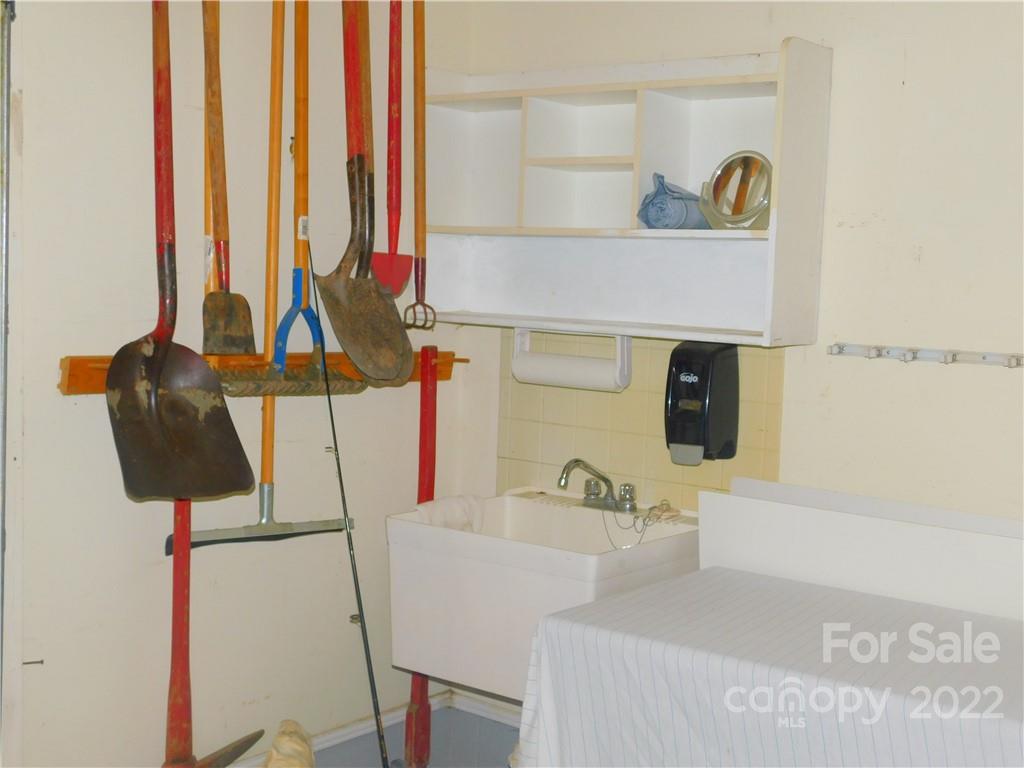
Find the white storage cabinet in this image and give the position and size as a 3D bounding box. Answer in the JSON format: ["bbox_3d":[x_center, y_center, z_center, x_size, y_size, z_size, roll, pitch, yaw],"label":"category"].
[{"bbox_3d":[0.221,-0.460,3.274,1.067,0.668,0.237,6,6,37],"label":"white storage cabinet"}]

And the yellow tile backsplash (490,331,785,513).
[{"bbox_3d":[0.304,0.098,3.401,0.845,0.466,0.012,6,6,37],"label":"yellow tile backsplash"}]

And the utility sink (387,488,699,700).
[{"bbox_3d":[0.104,0.503,3.224,0.608,0.379,0.548,6,6,37],"label":"utility sink"}]

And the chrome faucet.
[{"bbox_3d":[0.196,0.250,3.265,0.155,0.145,0.249,6,6,37],"label":"chrome faucet"}]

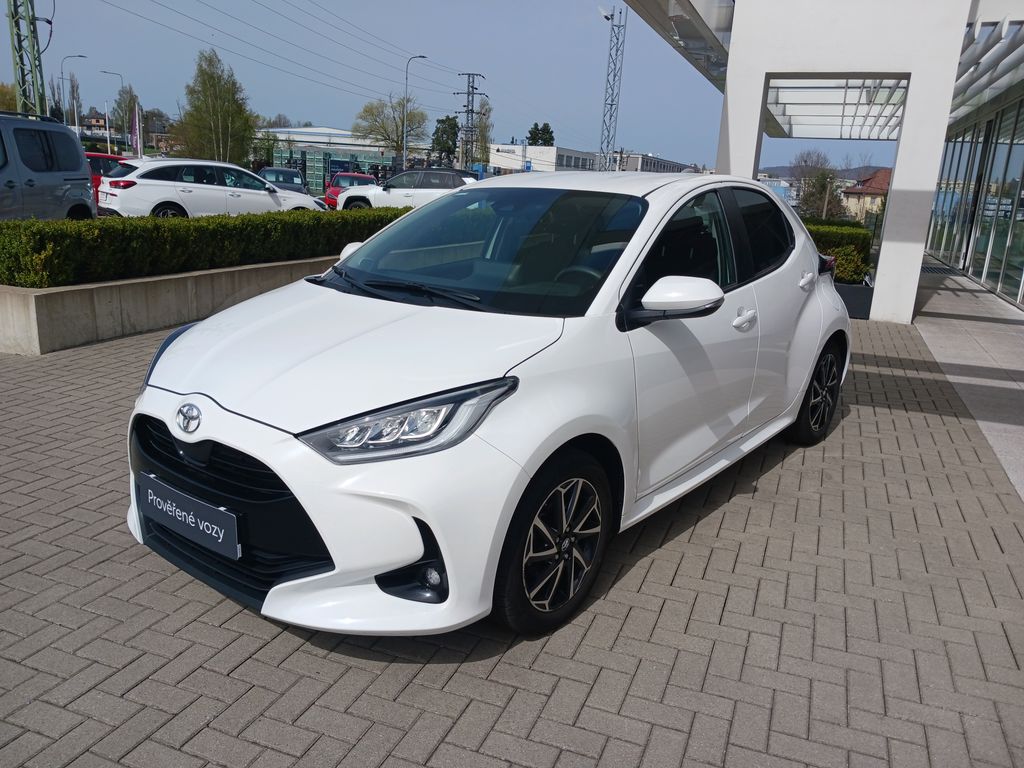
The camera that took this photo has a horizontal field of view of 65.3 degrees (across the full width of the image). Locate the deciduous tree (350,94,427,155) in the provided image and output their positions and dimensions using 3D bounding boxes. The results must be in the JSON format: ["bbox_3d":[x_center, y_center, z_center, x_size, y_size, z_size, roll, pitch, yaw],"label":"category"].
[{"bbox_3d":[-9.620,-18.585,62.959,5.750,8.020,5.750,1,14,-9],"label":"deciduous tree"}]

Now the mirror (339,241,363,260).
[{"bbox_3d":[-0.721,-0.593,3.776,0.240,0.150,0.160,14,18,36],"label":"mirror"}]

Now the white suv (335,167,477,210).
[{"bbox_3d":[-3.188,-5.841,25.031,4.600,1.685,1.855,5,14,7],"label":"white suv"}]

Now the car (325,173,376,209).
[{"bbox_3d":[-5.467,-6.699,27.899,1.790,1.510,4.250,2,14,-5],"label":"car"}]

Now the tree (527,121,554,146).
[{"bbox_3d":[4.520,-38.418,136.510,5.000,12.620,5.000,3,14,1],"label":"tree"}]

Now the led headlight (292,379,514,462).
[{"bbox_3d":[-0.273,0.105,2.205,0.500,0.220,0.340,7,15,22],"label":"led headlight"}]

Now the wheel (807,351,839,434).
[{"bbox_3d":[1.694,0.040,4.507,0.150,0.430,0.430,12,18,36],"label":"wheel"}]

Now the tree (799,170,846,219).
[{"bbox_3d":[23.210,-13.664,60.586,3.700,4.900,3.700,8,15,19],"label":"tree"}]

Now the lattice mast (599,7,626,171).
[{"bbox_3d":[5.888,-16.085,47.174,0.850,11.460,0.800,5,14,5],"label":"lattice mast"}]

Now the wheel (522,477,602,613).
[{"bbox_3d":[0.115,0.492,2.543,0.150,0.430,0.430,12,18,36],"label":"wheel"}]

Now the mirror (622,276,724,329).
[{"bbox_3d":[0.558,-0.267,2.722,0.240,0.180,0.240,12,18,36],"label":"mirror"}]

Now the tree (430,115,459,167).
[{"bbox_3d":[-7.617,-26.352,90.995,3.500,8.280,3.400,2,14,-5],"label":"tree"}]

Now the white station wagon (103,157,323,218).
[{"bbox_3d":[-6.123,-3.937,16.790,4.585,1.475,1.795,-7,18,-37],"label":"white station wagon"}]

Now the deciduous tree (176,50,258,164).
[{"bbox_3d":[-19.658,-17.859,53.881,5.500,8.670,5.400,-2,15,-20],"label":"deciduous tree"}]

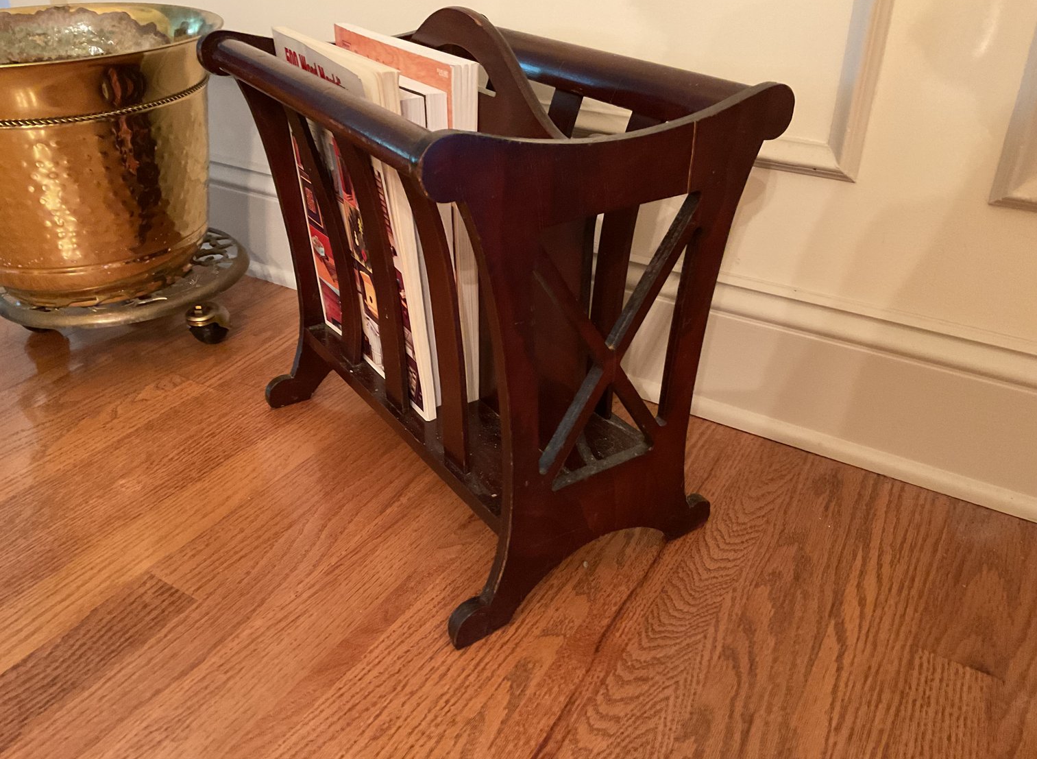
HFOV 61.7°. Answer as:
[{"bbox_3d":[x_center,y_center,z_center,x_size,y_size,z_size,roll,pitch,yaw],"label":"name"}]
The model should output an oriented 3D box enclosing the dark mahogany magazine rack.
[{"bbox_3d":[-0.046,-0.095,0.715,0.273,0.388,0.391,-18,35,-29],"label":"dark mahogany magazine rack"}]

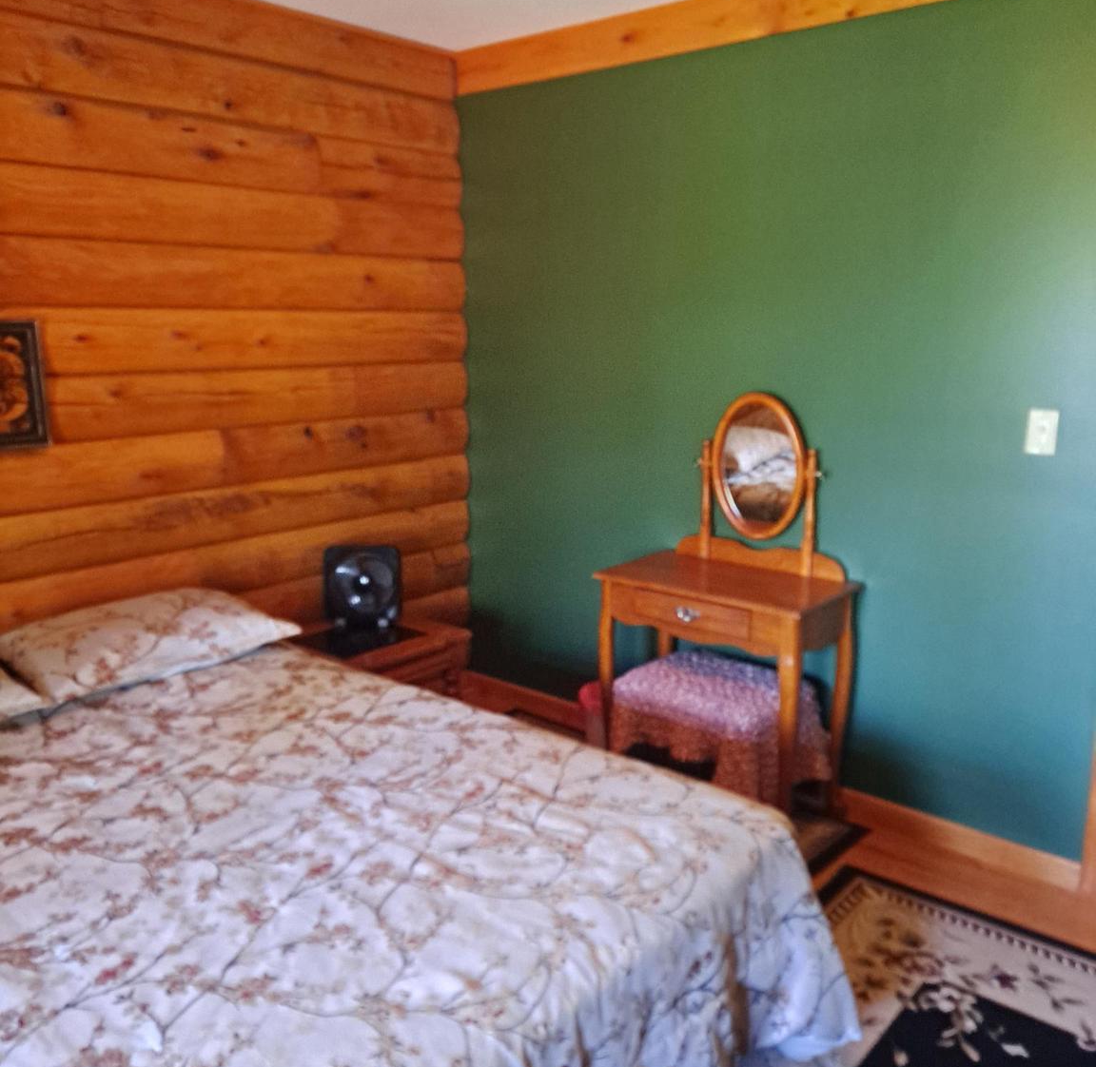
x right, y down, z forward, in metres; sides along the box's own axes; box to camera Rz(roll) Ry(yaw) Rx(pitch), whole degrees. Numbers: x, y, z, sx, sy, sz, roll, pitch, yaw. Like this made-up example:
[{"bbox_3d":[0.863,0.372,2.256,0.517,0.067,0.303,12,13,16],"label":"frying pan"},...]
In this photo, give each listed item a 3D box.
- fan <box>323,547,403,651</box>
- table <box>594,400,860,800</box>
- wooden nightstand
[{"bbox_3d":[-0.617,0.175,3.516,0.250,0.255,0.110,-1,11,-4],"label":"fan"},{"bbox_3d":[0.528,0.244,3.122,0.670,1.288,0.405,10,15,41],"label":"table"},{"bbox_3d":[-0.600,0.579,3.438,0.480,0.505,0.530,10,15,41],"label":"wooden nightstand"}]

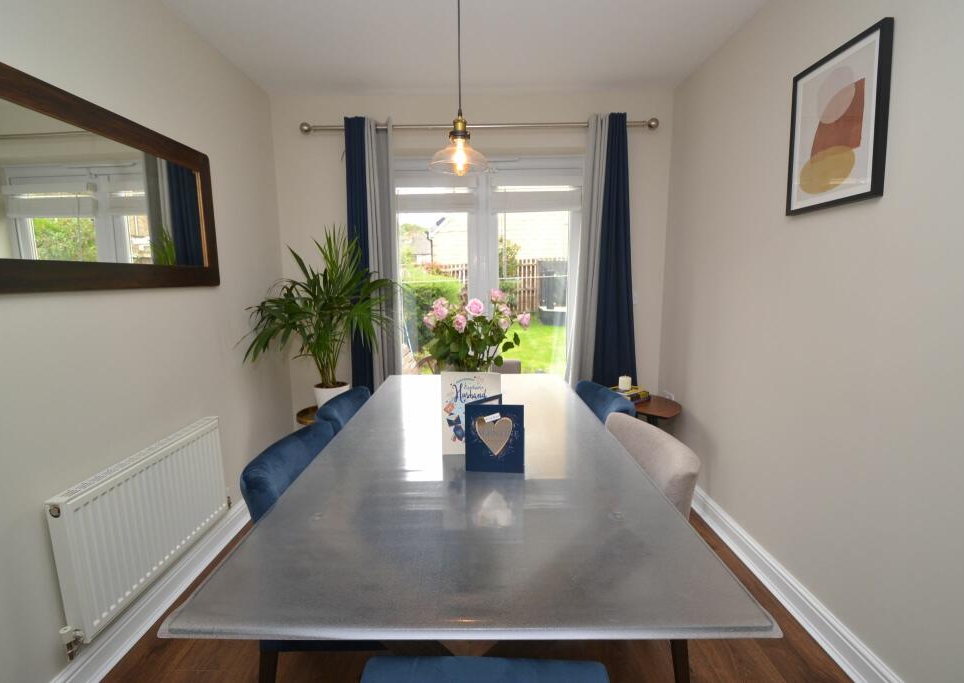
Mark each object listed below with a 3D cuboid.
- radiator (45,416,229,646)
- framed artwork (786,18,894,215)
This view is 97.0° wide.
[{"bbox_3d":[-1.205,0.623,1.592,0.070,0.450,0.730,-1,8,0],"label":"radiator"},{"bbox_3d":[1.168,-0.707,1.433,0.027,0.500,0.365,-1,8,0],"label":"framed artwork"}]

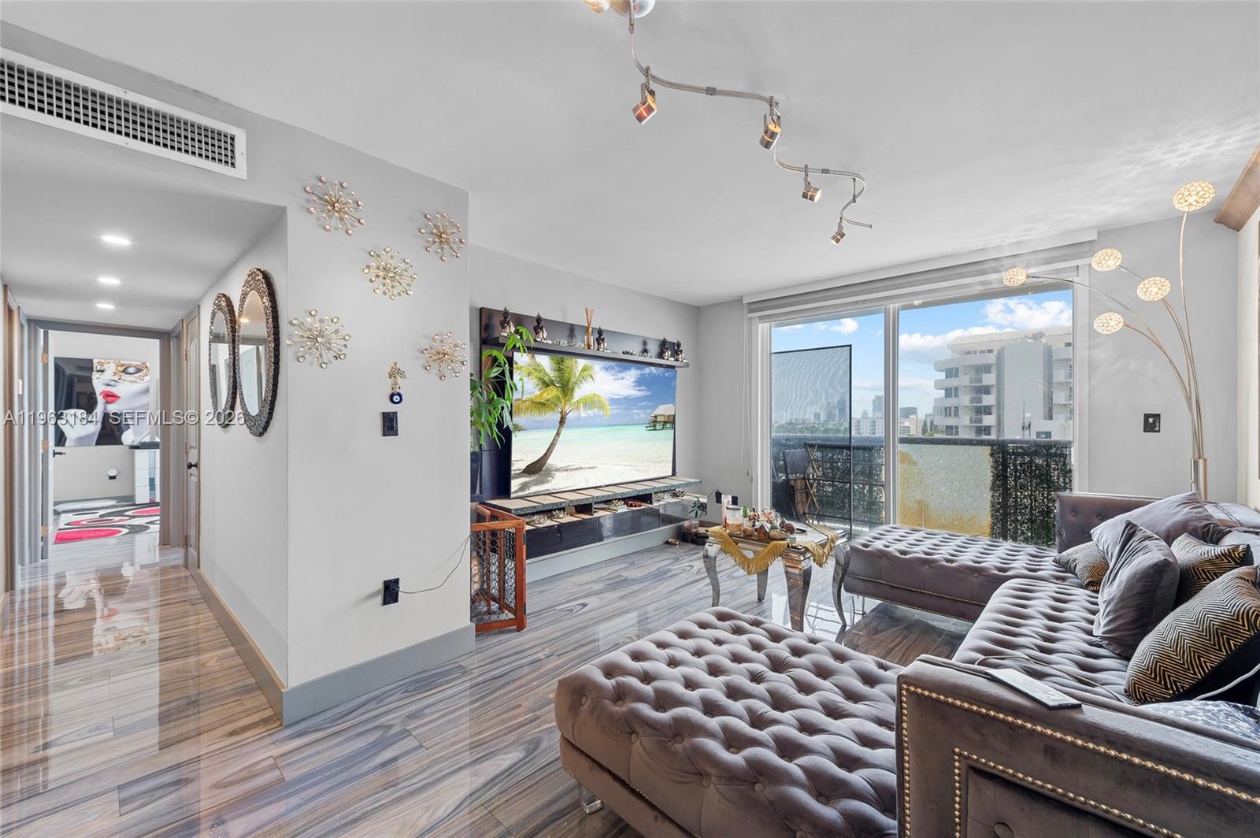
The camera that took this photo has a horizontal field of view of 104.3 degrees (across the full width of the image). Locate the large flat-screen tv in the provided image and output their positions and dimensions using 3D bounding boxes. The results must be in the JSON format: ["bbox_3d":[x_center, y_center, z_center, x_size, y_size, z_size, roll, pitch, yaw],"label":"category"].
[{"bbox_3d":[-0.215,0.040,4.177,0.055,1.060,1.880,4,3,42],"label":"large flat-screen tv"}]

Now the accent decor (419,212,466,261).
[{"bbox_3d":[-0.940,-0.908,2.447,0.080,0.240,0.240,0,0,42],"label":"accent decor"}]

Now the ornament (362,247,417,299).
[{"bbox_3d":[-1.097,-0.683,2.271,0.075,0.236,0.237,0,0,42],"label":"ornament"}]

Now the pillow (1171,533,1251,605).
[{"bbox_3d":[2.047,0.595,1.736,0.140,0.380,0.410,16,6,21],"label":"pillow"}]

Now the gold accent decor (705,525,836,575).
[{"bbox_3d":[0.895,0.775,2.922,0.590,0.210,0.650,0,0,42],"label":"gold accent decor"}]

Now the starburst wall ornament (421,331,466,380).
[{"bbox_3d":[-0.918,-0.319,2.467,0.075,0.245,0.237,0,0,42],"label":"starburst wall ornament"}]

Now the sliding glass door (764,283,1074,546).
[{"bbox_3d":[2.159,0.148,4.057,2.320,2.180,0.100,0,0,42],"label":"sliding glass door"}]

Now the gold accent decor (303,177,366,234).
[{"bbox_3d":[-1.250,-0.923,2.103,0.075,0.236,0.232,0,0,42],"label":"gold accent decor"}]

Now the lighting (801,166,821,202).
[{"bbox_3d":[0.781,-1.012,2.110,0.082,0.150,0.058,0,0,37],"label":"lighting"}]

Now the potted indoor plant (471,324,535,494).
[{"bbox_3d":[-0.916,-0.067,3.116,0.500,1.120,0.560,0,0,42],"label":"potted indoor plant"}]

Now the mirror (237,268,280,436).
[{"bbox_3d":[-1.748,-0.307,2.289,0.750,0.775,0.034,0,0,42],"label":"mirror"}]

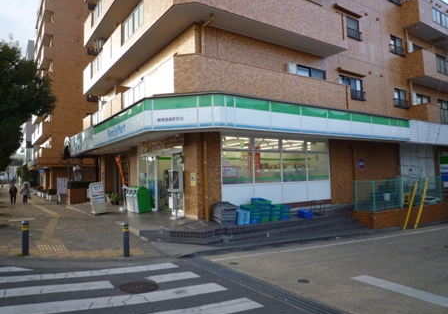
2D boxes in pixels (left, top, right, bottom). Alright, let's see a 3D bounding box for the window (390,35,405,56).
[{"bbox_3d":[9.604,-6.110,17.822,1.382,0.956,0.200,0,-3,-35],"label":"window"}]

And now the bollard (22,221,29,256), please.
[{"bbox_3d":[-4.321,1.766,7.060,0.125,0.745,0.125,0,-3,-35],"label":"bollard"}]

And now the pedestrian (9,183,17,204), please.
[{"bbox_3d":[-15.561,2.722,23.842,0.550,1.500,0.360,0,-3,-35],"label":"pedestrian"}]

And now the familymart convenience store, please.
[{"bbox_3d":[1.760,0.268,15.066,13.201,3.793,7.497,0,-3,-35],"label":"familymart convenience store"}]

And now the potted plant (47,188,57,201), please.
[{"bbox_3d":[-12.786,2.770,24.074,0.650,0.950,0.650,0,-3,-35],"label":"potted plant"}]

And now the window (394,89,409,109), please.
[{"bbox_3d":[9.771,-3.178,17.742,1.382,0.956,0.200,0,-3,-35],"label":"window"}]

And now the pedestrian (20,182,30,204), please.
[{"bbox_3d":[-14.463,2.598,23.572,0.600,1.620,0.420,0,-3,-35],"label":"pedestrian"}]

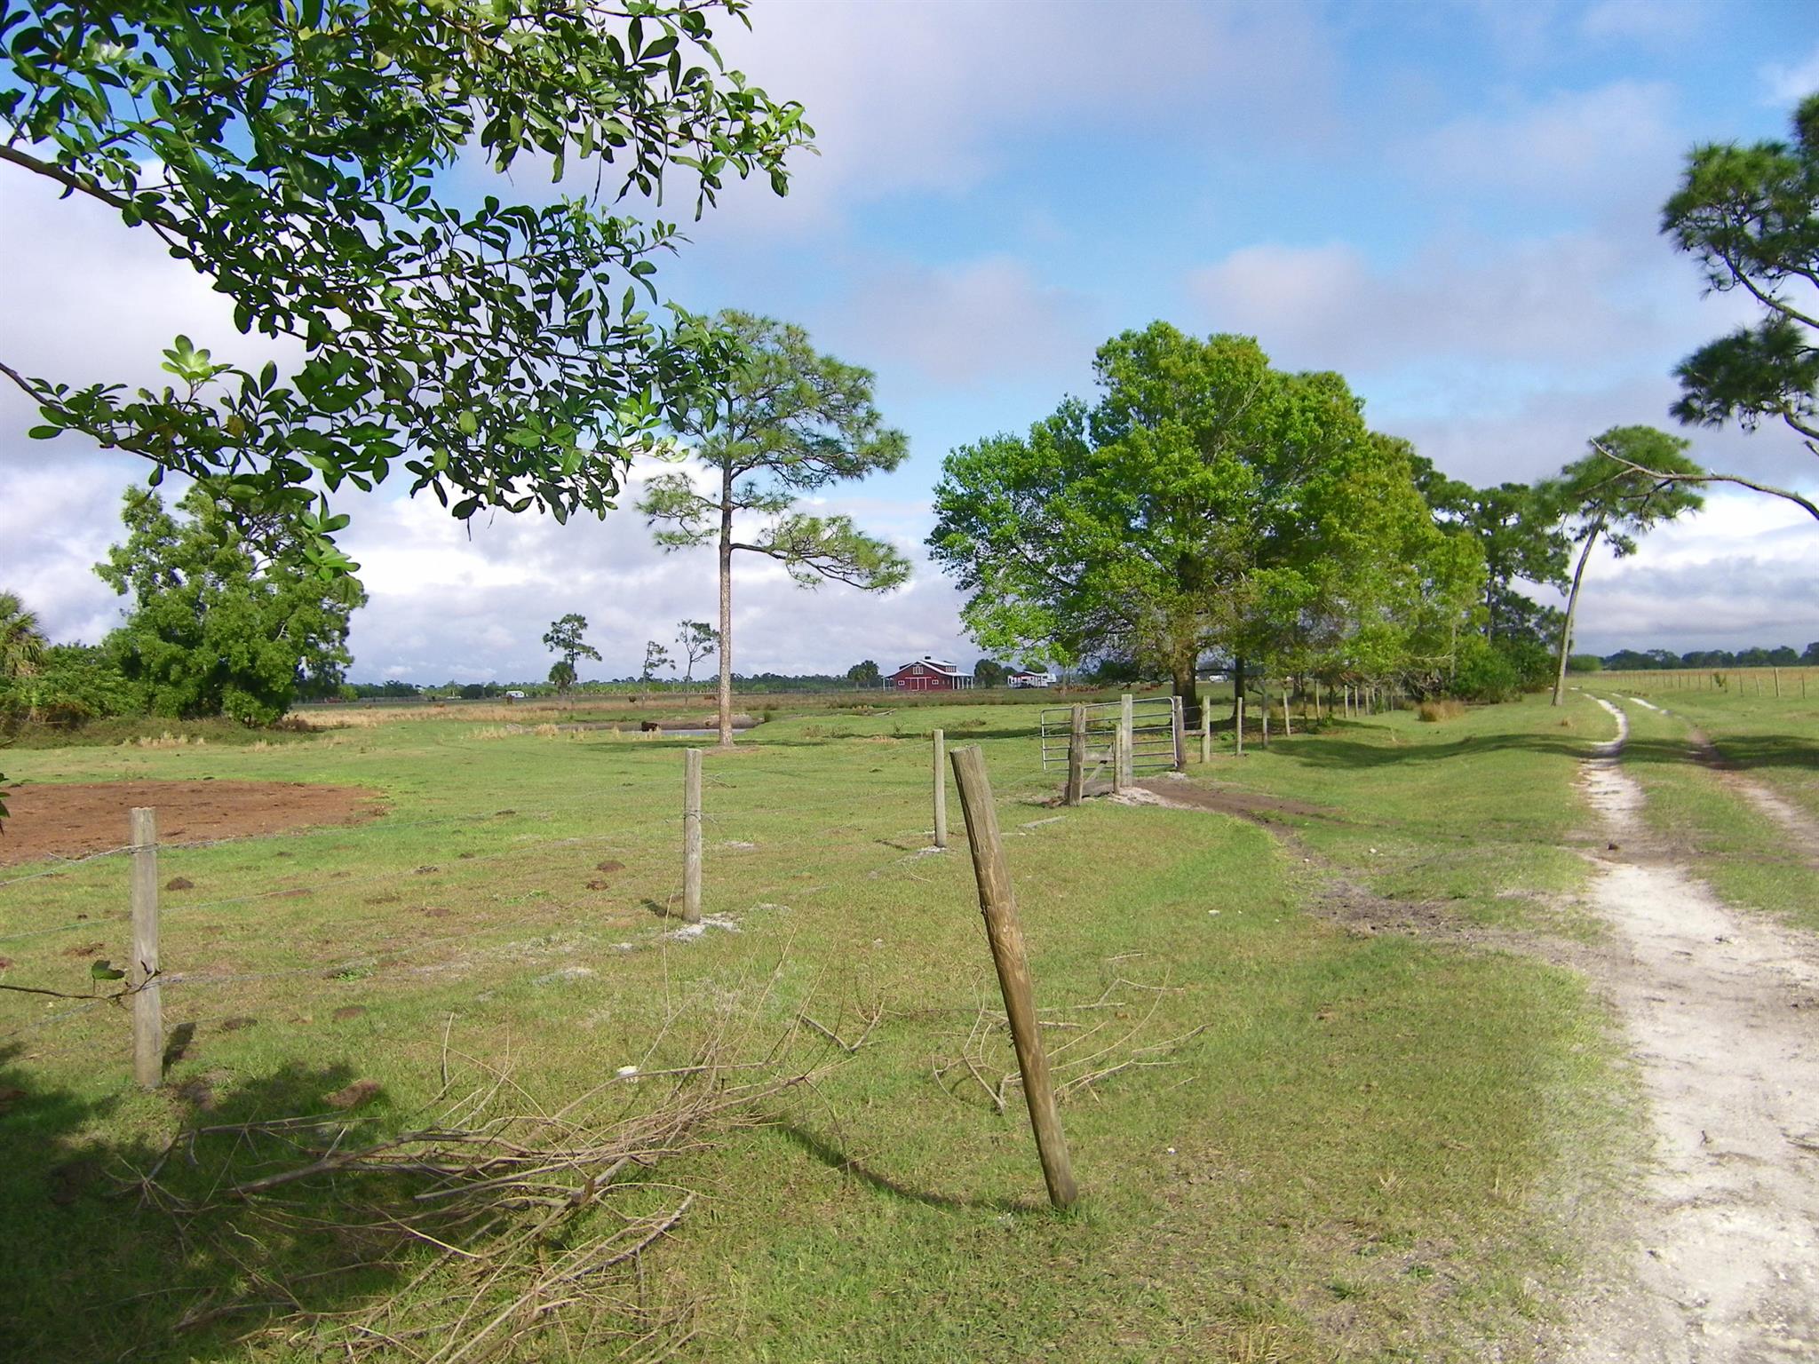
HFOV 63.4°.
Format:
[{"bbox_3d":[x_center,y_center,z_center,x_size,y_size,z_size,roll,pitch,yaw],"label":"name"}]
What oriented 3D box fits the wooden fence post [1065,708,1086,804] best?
[{"bbox_3d":[2.222,0.979,19.500,0.180,1.330,0.180,1,0,0],"label":"wooden fence post"}]

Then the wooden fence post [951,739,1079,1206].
[{"bbox_3d":[0.321,0.922,4.450,0.092,1.519,0.092,-12,11,0],"label":"wooden fence post"}]

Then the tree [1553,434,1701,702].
[{"bbox_3d":[32.678,-5.274,67.000,7.053,12.683,6.600,-1,0,0],"label":"tree"}]

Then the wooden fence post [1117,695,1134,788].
[{"bbox_3d":[3.340,0.906,22.600,0.160,1.420,0.160,-1,0,0],"label":"wooden fence post"}]

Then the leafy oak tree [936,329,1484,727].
[{"bbox_3d":[10.621,-5.682,53.000,19.759,14.384,15.500,-1,0,0],"label":"leafy oak tree"}]

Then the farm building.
[{"bbox_3d":[4.897,-1.861,338.000,16.500,7.900,15.000,-1,0,19],"label":"farm building"}]

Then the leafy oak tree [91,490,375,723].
[{"bbox_3d":[-34.976,-3.817,76.000,13.946,12.405,12.500,-1,0,0],"label":"leafy oak tree"}]

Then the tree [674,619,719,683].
[{"bbox_3d":[-21.947,-2.055,152.000,4.698,8.955,4.300,-1,0,0],"label":"tree"}]

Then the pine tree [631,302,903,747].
[{"bbox_3d":[-3.900,-4.433,42.500,7.840,12.519,7.200,-1,0,0],"label":"pine tree"}]

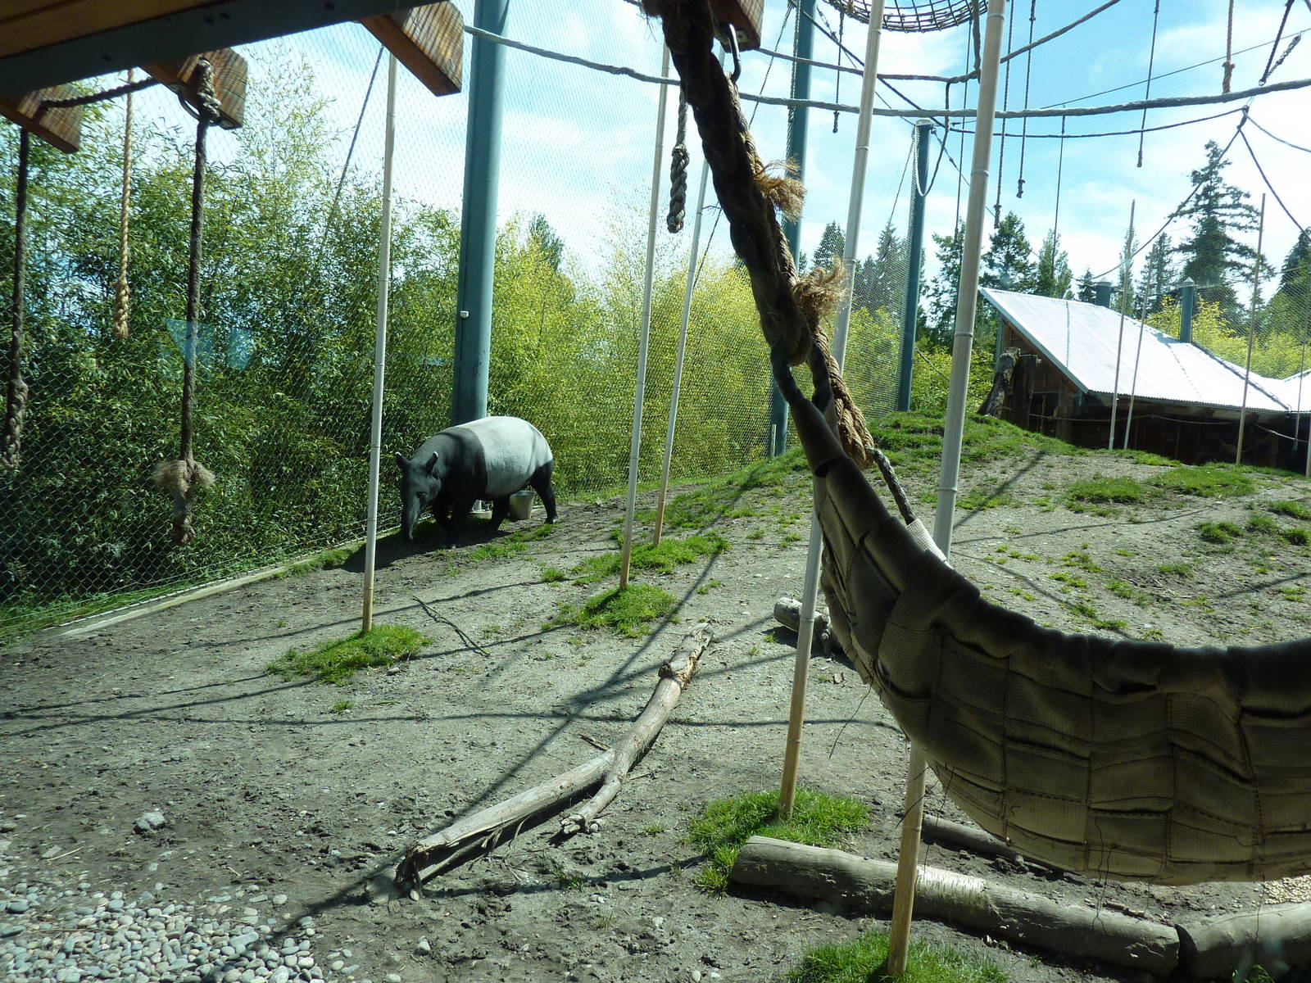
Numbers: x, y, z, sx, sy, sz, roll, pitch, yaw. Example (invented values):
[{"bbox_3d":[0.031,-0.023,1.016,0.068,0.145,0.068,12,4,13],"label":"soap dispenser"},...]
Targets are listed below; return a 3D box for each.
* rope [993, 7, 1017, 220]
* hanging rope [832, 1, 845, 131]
[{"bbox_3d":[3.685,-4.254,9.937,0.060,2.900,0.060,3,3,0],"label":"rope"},{"bbox_3d":[2.028,-4.690,10.469,0.050,1.420,0.050,3,3,0],"label":"hanging rope"}]

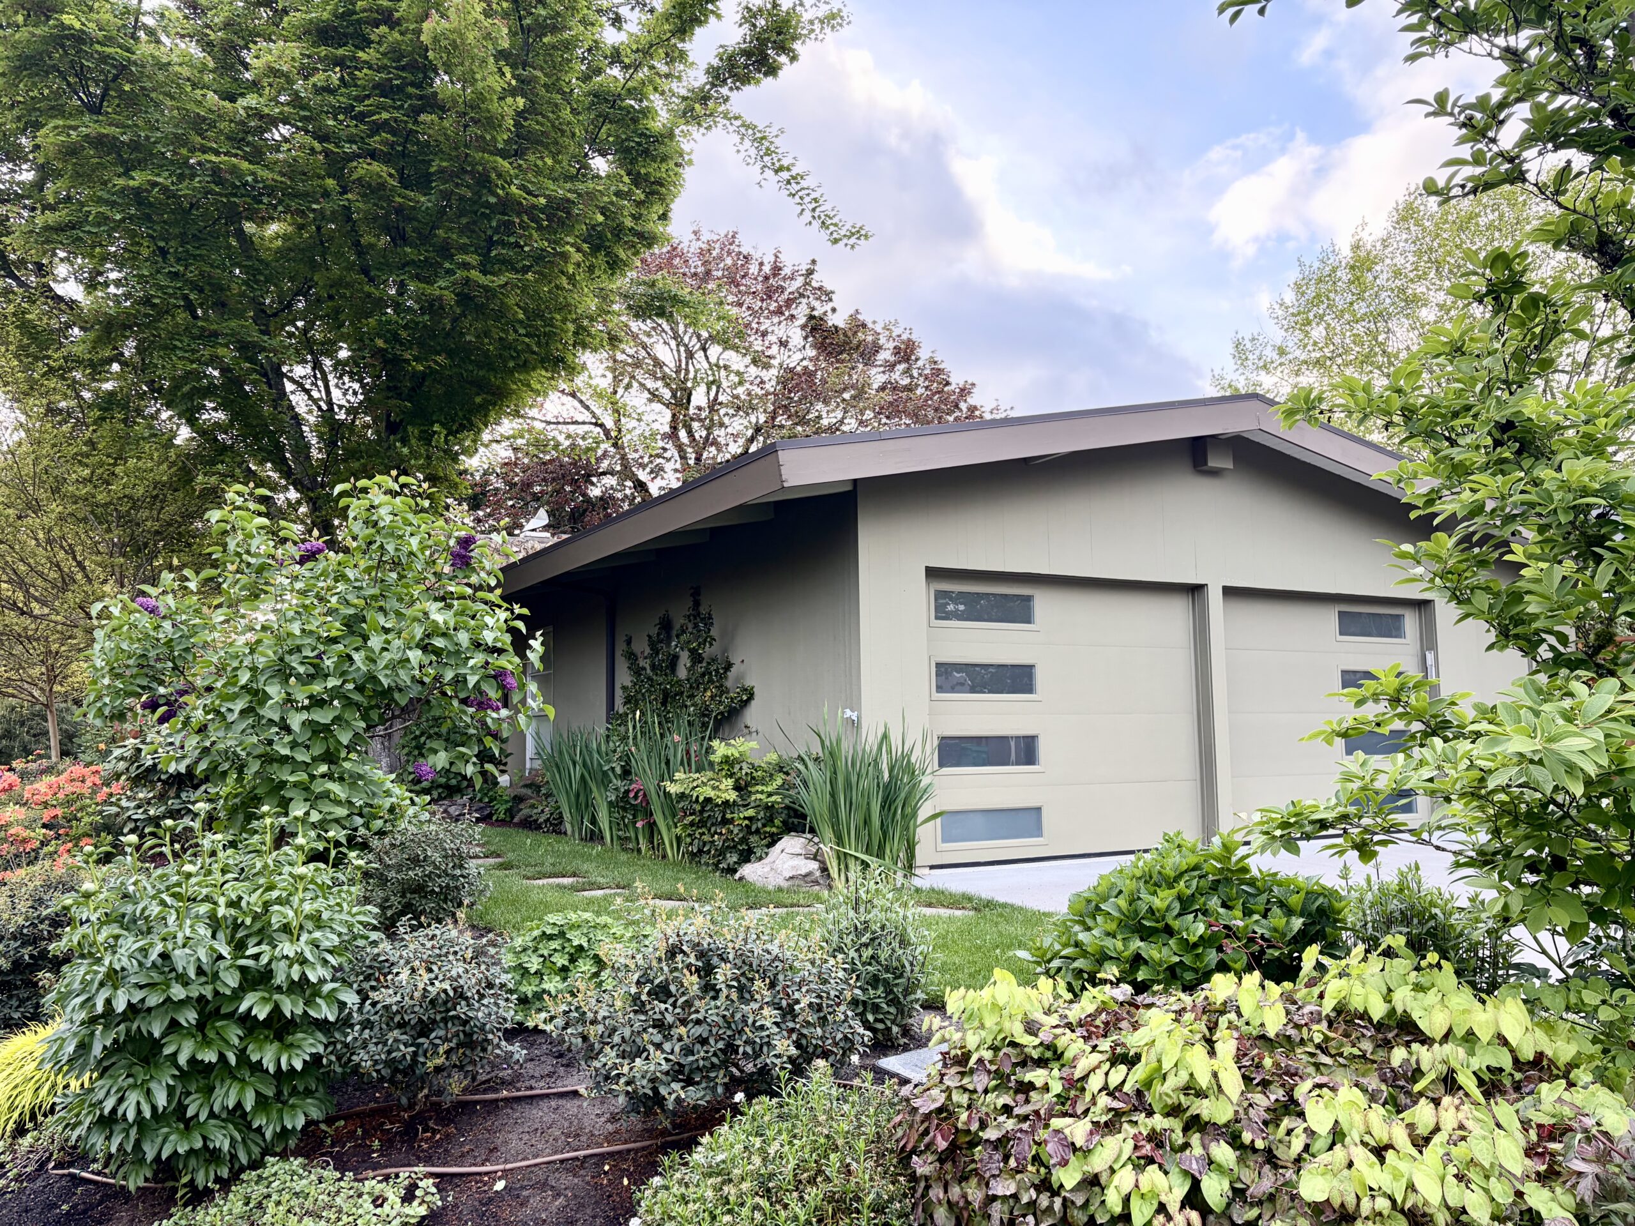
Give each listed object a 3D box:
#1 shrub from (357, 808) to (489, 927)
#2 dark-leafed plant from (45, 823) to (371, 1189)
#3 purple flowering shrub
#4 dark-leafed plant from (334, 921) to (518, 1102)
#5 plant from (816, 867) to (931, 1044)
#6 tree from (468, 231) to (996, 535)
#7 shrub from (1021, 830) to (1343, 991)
[{"bbox_3d":[-2.022,1.354,6.300,0.660,0.705,0.630,-1,-6,0],"label":"shrub"},{"bbox_3d":[-1.649,1.019,3.320,0.820,0.885,0.790,-1,-6,0],"label":"dark-leafed plant"},{"bbox_3d":[-2.606,0.496,6.400,2.300,2.430,2.100,-1,-6,0],"label":"purple flowering shrub"},{"bbox_3d":[-1.176,1.214,3.700,0.540,0.560,0.520,-1,-6,0],"label":"dark-leafed plant"},{"bbox_3d":[0.195,1.196,4.300,0.410,0.615,0.410,-1,-6,0],"label":"plant"},{"bbox_3d":[-1.782,-1.934,23.000,10.400,10.300,9.500,-1,-6,0],"label":"tree"},{"bbox_3d":[1.445,1.182,4.800,1.210,0.645,1.050,-1,-6,0],"label":"shrub"}]

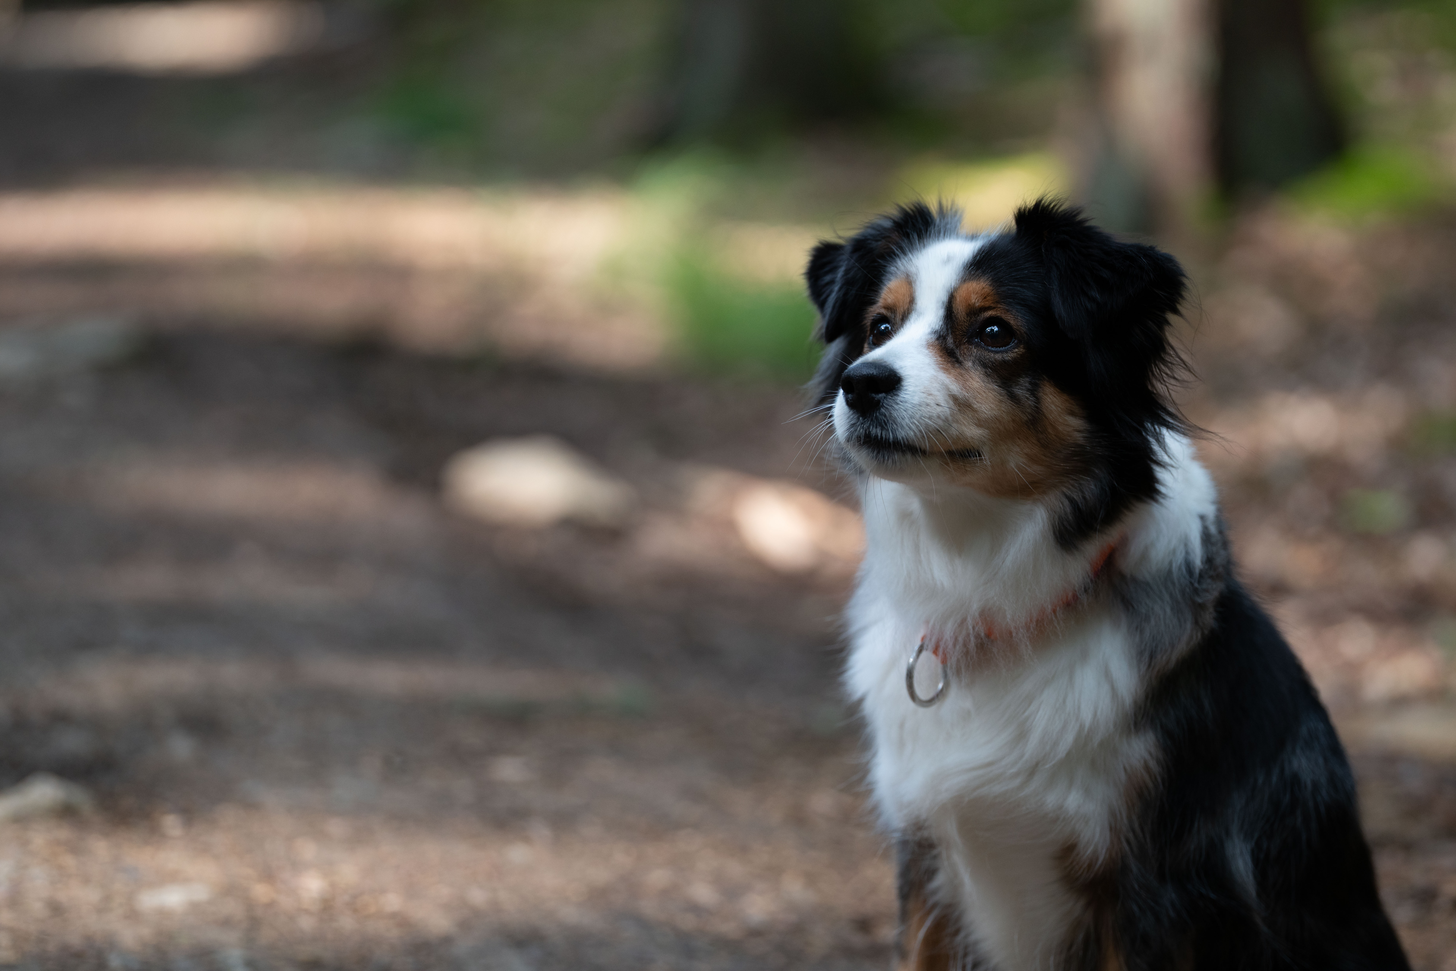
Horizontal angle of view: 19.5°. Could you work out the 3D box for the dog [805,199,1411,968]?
[{"bbox_3d":[0.223,0.112,2.355,0.255,0.555,0.475,7,11,39],"label":"dog"}]

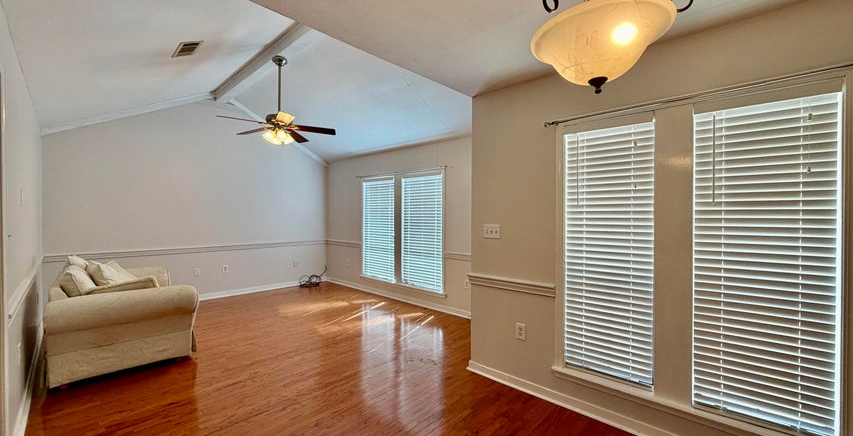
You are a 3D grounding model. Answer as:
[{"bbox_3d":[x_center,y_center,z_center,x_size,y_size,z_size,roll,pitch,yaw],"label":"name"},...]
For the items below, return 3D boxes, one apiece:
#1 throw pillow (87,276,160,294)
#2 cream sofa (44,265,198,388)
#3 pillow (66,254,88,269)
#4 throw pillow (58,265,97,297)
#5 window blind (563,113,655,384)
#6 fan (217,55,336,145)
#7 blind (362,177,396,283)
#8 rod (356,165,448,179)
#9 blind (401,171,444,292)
[{"bbox_3d":[-2.985,0.666,3.391,0.531,0.135,0.550,0,0,44],"label":"throw pillow"},{"bbox_3d":[-3.136,0.921,3.522,1.805,0.801,0.984,0,0,44],"label":"cream sofa"},{"bbox_3d":[-3.446,0.472,3.424,0.386,0.280,0.145,0,32,44],"label":"pillow"},{"bbox_3d":[-3.146,0.585,3.110,0.434,0.328,0.174,0,20,44],"label":"throw pillow"},{"bbox_3d":[1.204,0.223,2.321,0.556,1.649,0.063,0,0,44],"label":"window blind"},{"bbox_3d":[-1.916,-1.507,4.406,1.370,1.139,1.370,0,0,44],"label":"fan"},{"bbox_3d":[-0.836,0.205,5.967,0.882,1.704,0.063,0,0,44],"label":"blind"},{"bbox_3d":[-0.502,-0.716,5.473,2.094,0.053,0.087,0,0,44],"label":"rod"},{"bbox_3d":[-0.070,0.217,5.236,0.859,1.706,0.063,0,0,44],"label":"blind"}]

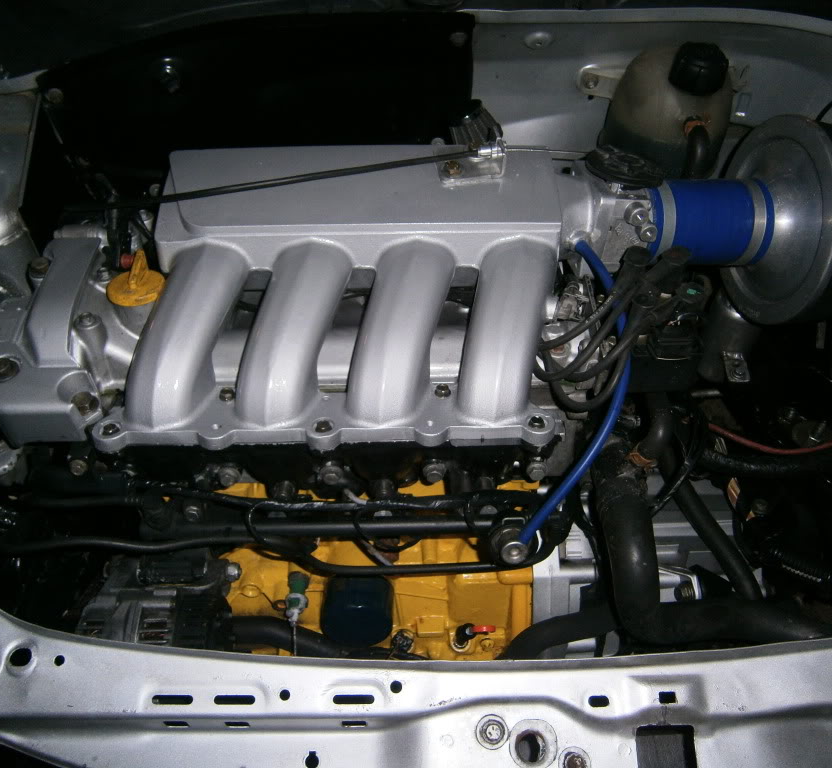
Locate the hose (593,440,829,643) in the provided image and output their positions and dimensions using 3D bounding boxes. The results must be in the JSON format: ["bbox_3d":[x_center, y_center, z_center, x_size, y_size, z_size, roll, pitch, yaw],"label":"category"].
[{"bbox_3d":[0.265,0.137,0.680,0.218,0.148,0.153,0,57,0],"label":"hose"}]

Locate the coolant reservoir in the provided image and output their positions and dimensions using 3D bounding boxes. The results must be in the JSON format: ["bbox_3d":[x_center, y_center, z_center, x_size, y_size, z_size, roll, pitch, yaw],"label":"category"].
[{"bbox_3d":[0.260,-0.274,0.805,0.135,0.155,0.130,0,57,0],"label":"coolant reservoir"}]

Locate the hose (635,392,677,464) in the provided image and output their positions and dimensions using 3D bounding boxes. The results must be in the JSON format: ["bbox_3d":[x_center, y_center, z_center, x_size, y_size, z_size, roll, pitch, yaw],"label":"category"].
[{"bbox_3d":[0.226,0.041,0.725,0.042,0.050,0.080,0,57,0],"label":"hose"}]

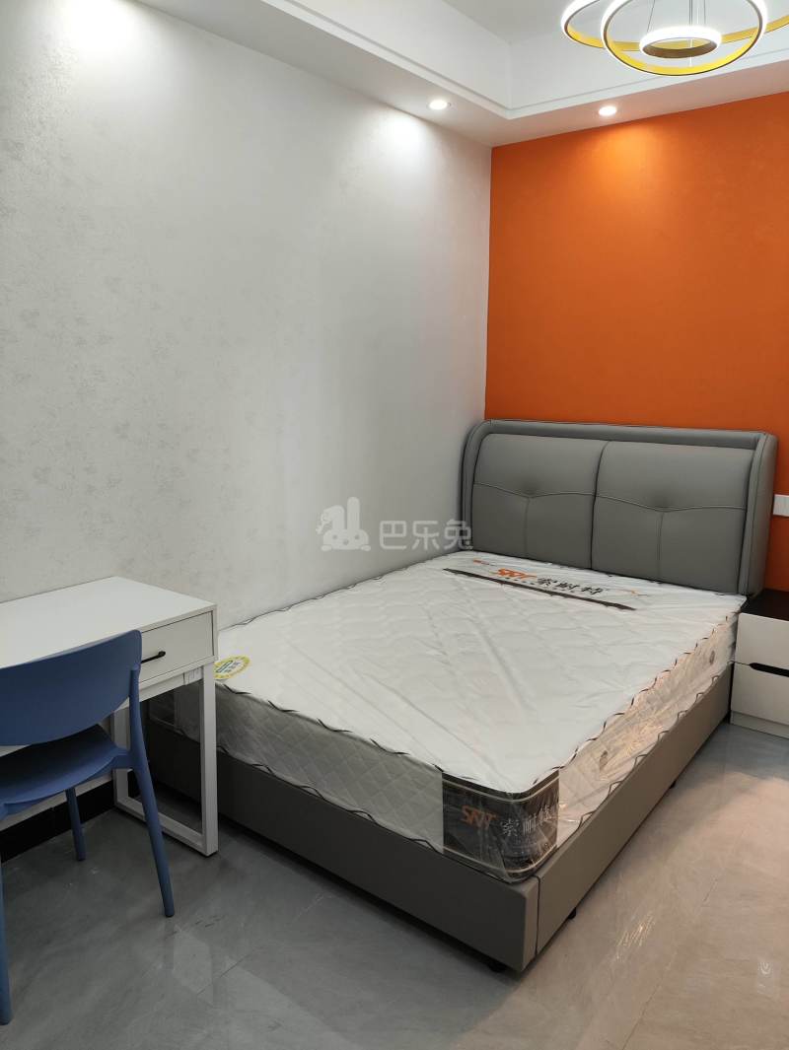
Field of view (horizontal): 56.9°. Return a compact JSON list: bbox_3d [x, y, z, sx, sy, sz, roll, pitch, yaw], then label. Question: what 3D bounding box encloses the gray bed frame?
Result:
[{"bbox_3d":[0.431,0.270,2.957,1.500,1.165,2.330,8,13,37],"label":"gray bed frame"}]

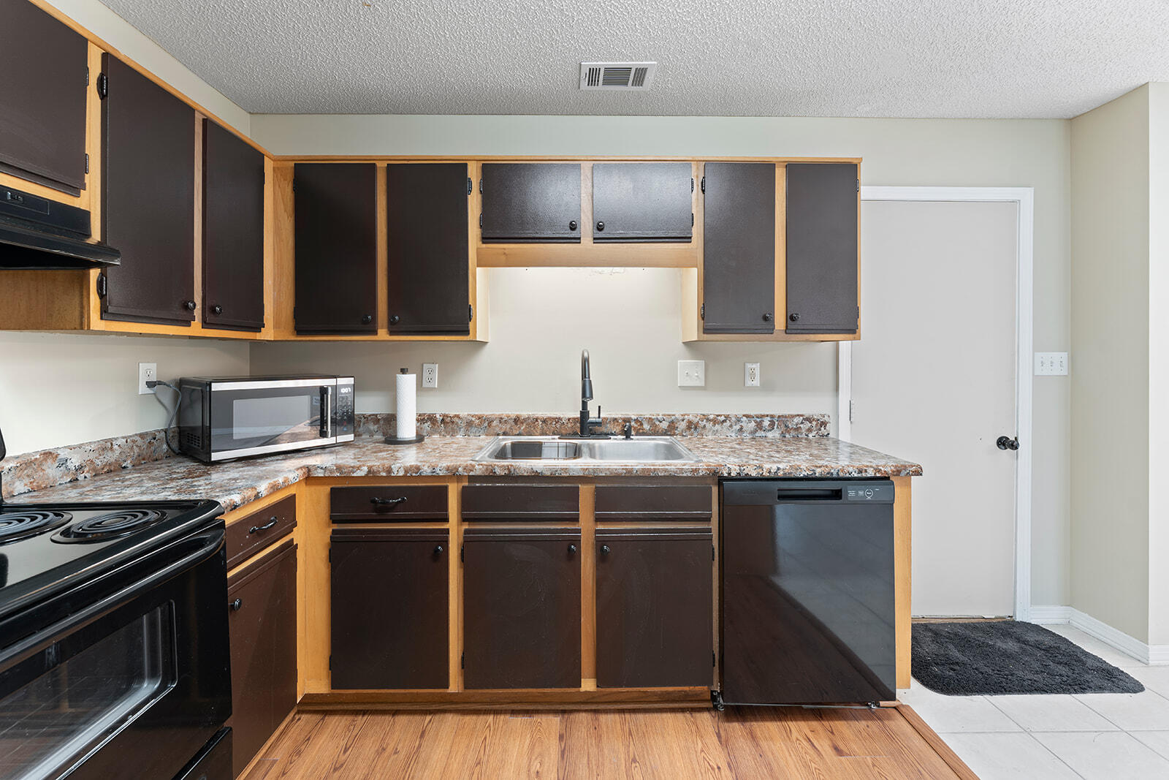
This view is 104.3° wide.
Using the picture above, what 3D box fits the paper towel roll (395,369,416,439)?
[{"bbox_3d":[-0.778,0.064,1.985,0.087,0.300,0.087,0,1,-1],"label":"paper towel roll"}]

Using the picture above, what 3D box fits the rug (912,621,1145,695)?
[{"bbox_3d":[1.715,1.125,1.950,0.830,0.025,0.500,0,1,-1],"label":"rug"}]

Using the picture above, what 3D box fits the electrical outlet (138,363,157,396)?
[{"bbox_3d":[-1.585,-0.042,1.655,0.012,0.115,0.071,0,1,-1],"label":"electrical outlet"}]

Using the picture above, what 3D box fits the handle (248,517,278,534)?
[{"bbox_3d":[-0.944,0.401,1.345,0.030,0.022,0.115,0,1,-1],"label":"handle"}]

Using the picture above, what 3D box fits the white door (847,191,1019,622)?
[{"bbox_3d":[1.705,0.092,2.232,0.810,2.030,0.042,0,1,-1],"label":"white door"}]

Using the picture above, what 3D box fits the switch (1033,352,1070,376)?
[{"bbox_3d":[2.274,-0.125,2.210,0.163,0.115,0.014,0,1,-1],"label":"switch"}]

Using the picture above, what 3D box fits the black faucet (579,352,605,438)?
[{"bbox_3d":[0.032,0.018,1.980,0.105,0.390,0.250,0,1,-3],"label":"black faucet"}]

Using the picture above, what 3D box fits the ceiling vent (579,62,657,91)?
[{"bbox_3d":[0.136,-1.312,1.895,0.300,0.015,0.178,0,1,-1],"label":"ceiling vent"}]

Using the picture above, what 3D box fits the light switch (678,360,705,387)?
[{"bbox_3d":[0.516,-0.081,2.180,0.126,0.126,0.014,0,1,-1],"label":"light switch"}]

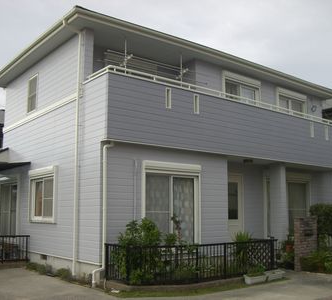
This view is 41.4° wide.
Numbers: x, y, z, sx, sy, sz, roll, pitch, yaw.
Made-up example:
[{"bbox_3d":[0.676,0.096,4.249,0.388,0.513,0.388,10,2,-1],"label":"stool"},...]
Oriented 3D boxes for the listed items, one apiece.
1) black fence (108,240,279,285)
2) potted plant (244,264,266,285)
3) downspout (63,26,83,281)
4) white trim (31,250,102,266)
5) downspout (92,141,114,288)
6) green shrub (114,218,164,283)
[{"bbox_3d":[0.880,2.516,10.153,4.600,0.750,1.250,7,-11,-37],"label":"black fence"},{"bbox_3d":[2.078,2.787,10.002,0.270,0.380,0.700,-7,-12,39],"label":"potted plant"},{"bbox_3d":[-2.276,-0.126,10.179,0.580,6.100,0.200,7,-12,-38],"label":"downspout"},{"bbox_3d":[-2.641,2.626,10.759,0.040,0.070,4.100,7,-11,-37],"label":"white trim"},{"bbox_3d":[-1.337,1.350,9.380,0.400,3.100,0.300,7,-12,-38],"label":"downspout"},{"bbox_3d":[-0.564,2.080,9.000,0.880,1.300,0.800,0,-9,0],"label":"green shrub"}]

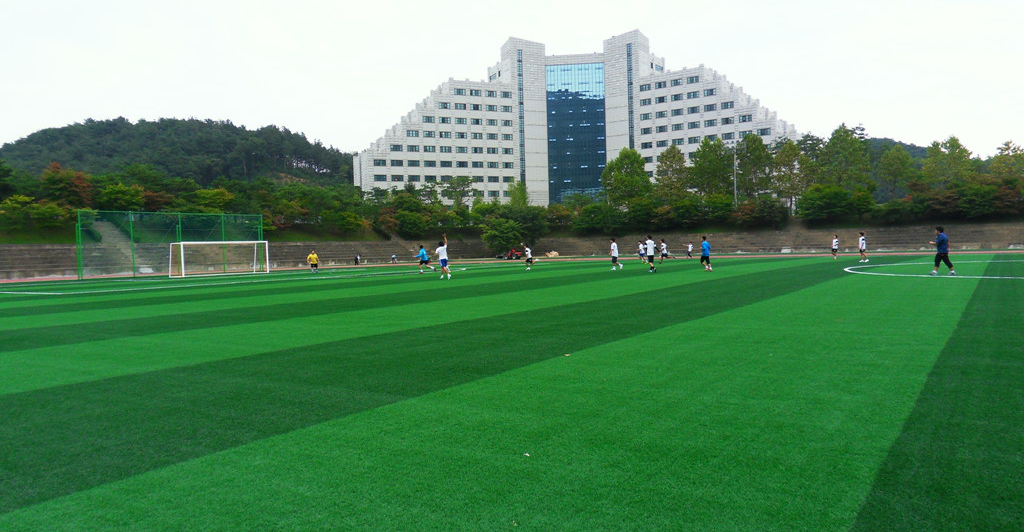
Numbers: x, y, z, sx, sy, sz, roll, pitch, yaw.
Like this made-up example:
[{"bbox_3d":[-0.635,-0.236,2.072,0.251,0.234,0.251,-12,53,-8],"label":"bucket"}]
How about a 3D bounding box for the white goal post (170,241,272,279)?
[{"bbox_3d":[-22.937,-0.539,55.968,1.870,2.530,7.500,-1,2,35],"label":"white goal post"}]

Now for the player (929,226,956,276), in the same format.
[{"bbox_3d":[15.704,-0.540,25.900,0.800,1.780,0.560,0,2,44],"label":"player"}]

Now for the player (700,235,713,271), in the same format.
[{"bbox_3d":[9.917,-0.627,36.200,0.520,1.780,0.560,-3,2,-38],"label":"player"}]

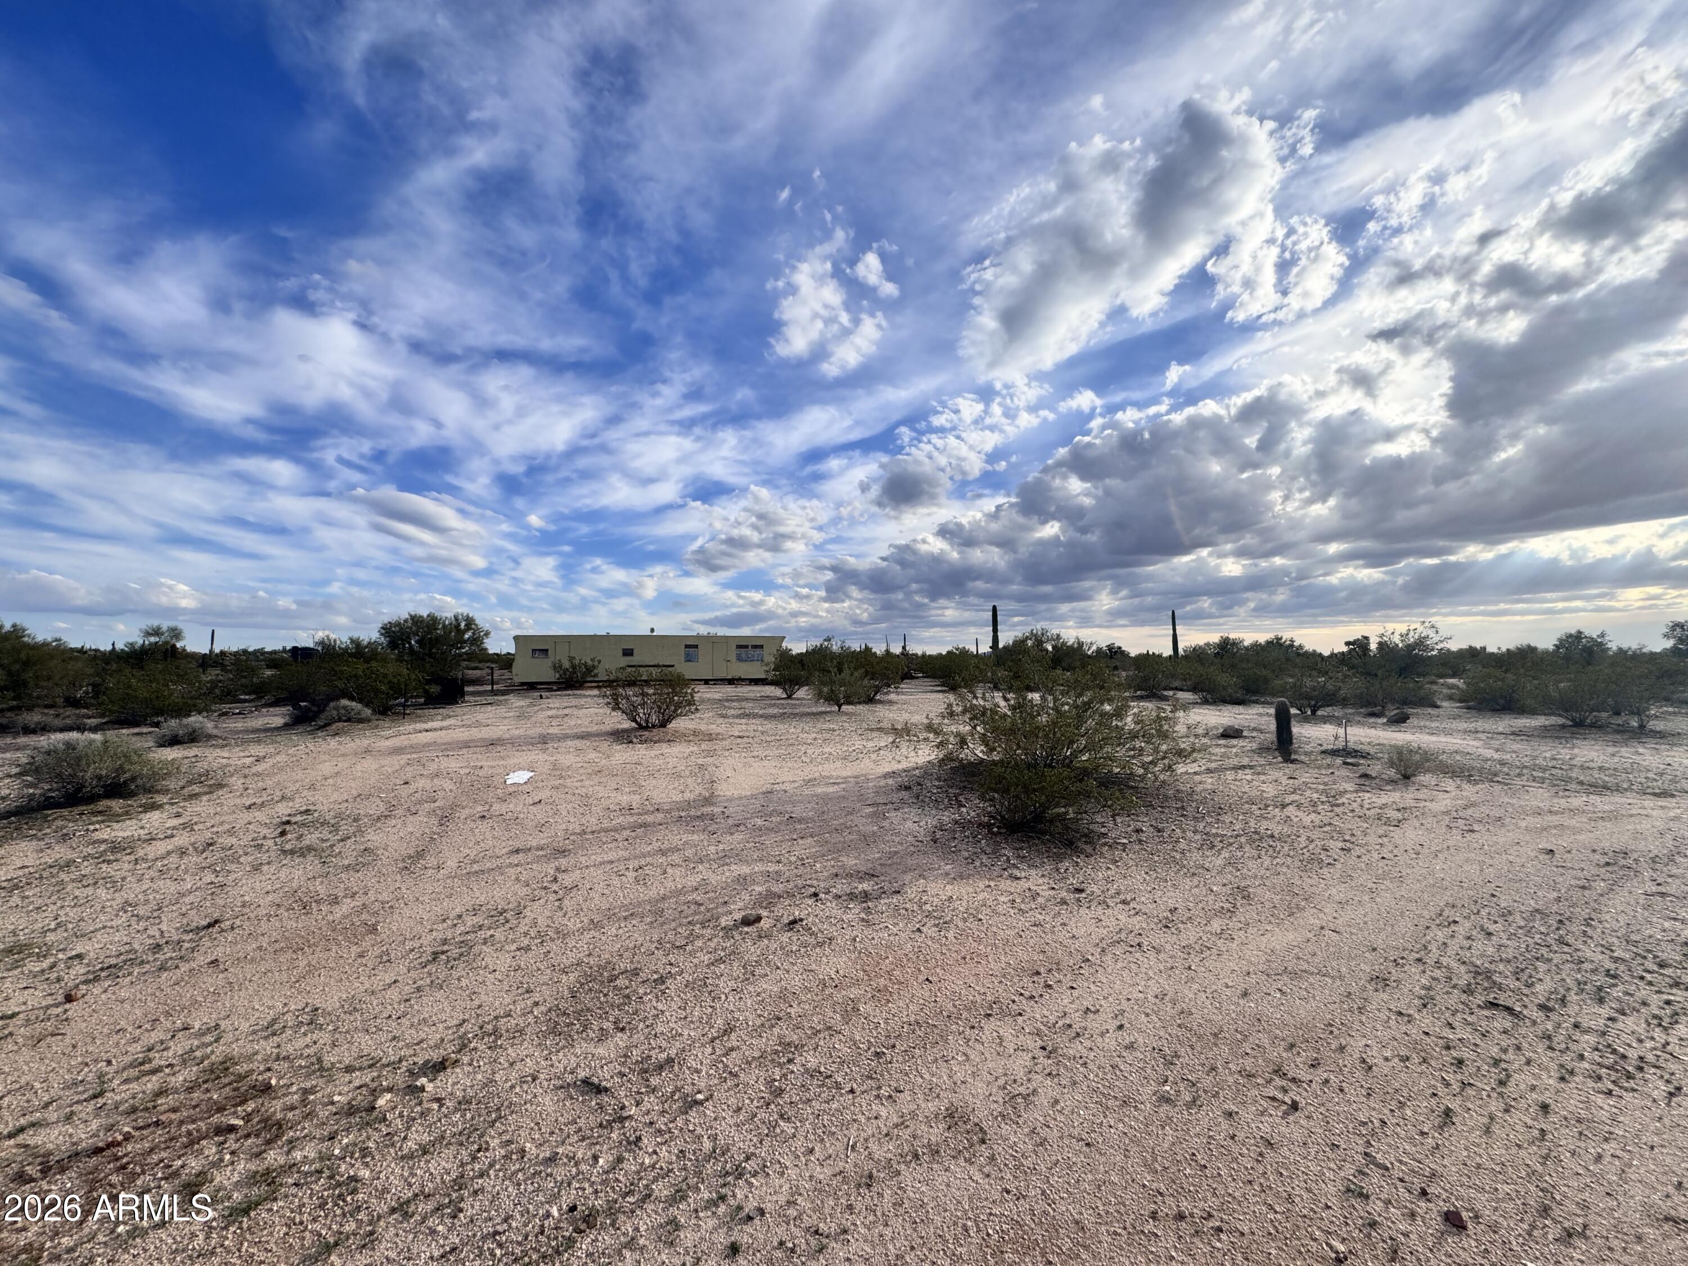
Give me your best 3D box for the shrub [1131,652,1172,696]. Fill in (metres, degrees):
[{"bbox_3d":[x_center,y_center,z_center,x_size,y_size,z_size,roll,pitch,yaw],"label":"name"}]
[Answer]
[{"bbox_3d":[11.837,1.589,26.300,1.550,1.705,1.500,-1,-2,24],"label":"shrub"}]

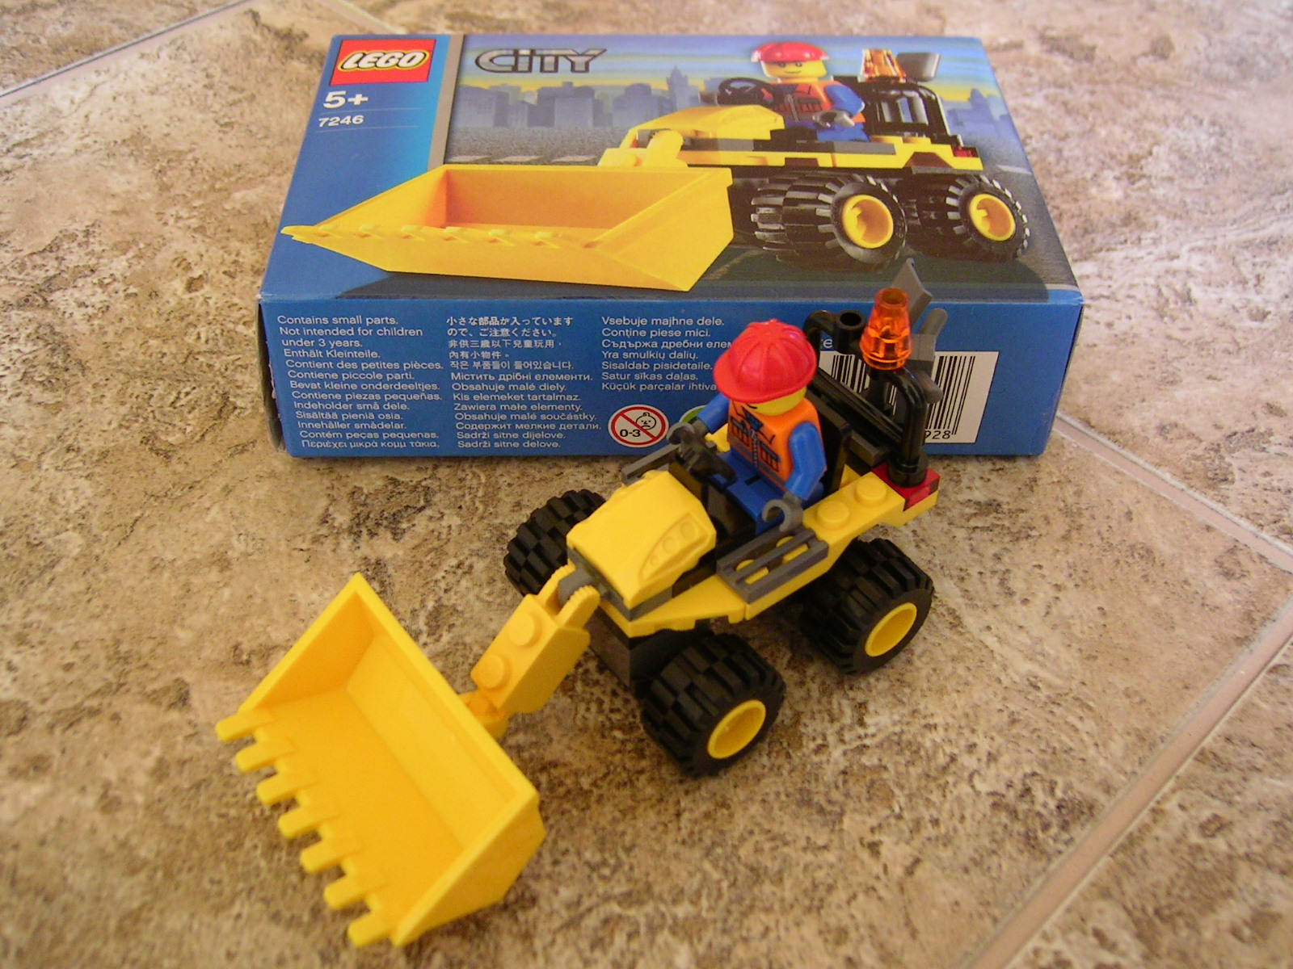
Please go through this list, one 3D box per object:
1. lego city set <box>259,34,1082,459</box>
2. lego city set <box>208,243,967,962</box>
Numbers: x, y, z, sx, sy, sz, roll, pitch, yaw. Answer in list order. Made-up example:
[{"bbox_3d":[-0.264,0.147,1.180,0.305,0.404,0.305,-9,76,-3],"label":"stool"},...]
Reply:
[{"bbox_3d":[0.004,-0.051,0.272,0.141,0.036,0.093,0,45,-2],"label":"lego city set"},{"bbox_3d":[-0.005,0.008,0.198,0.117,0.058,0.056,-28,52,-26],"label":"lego city set"}]

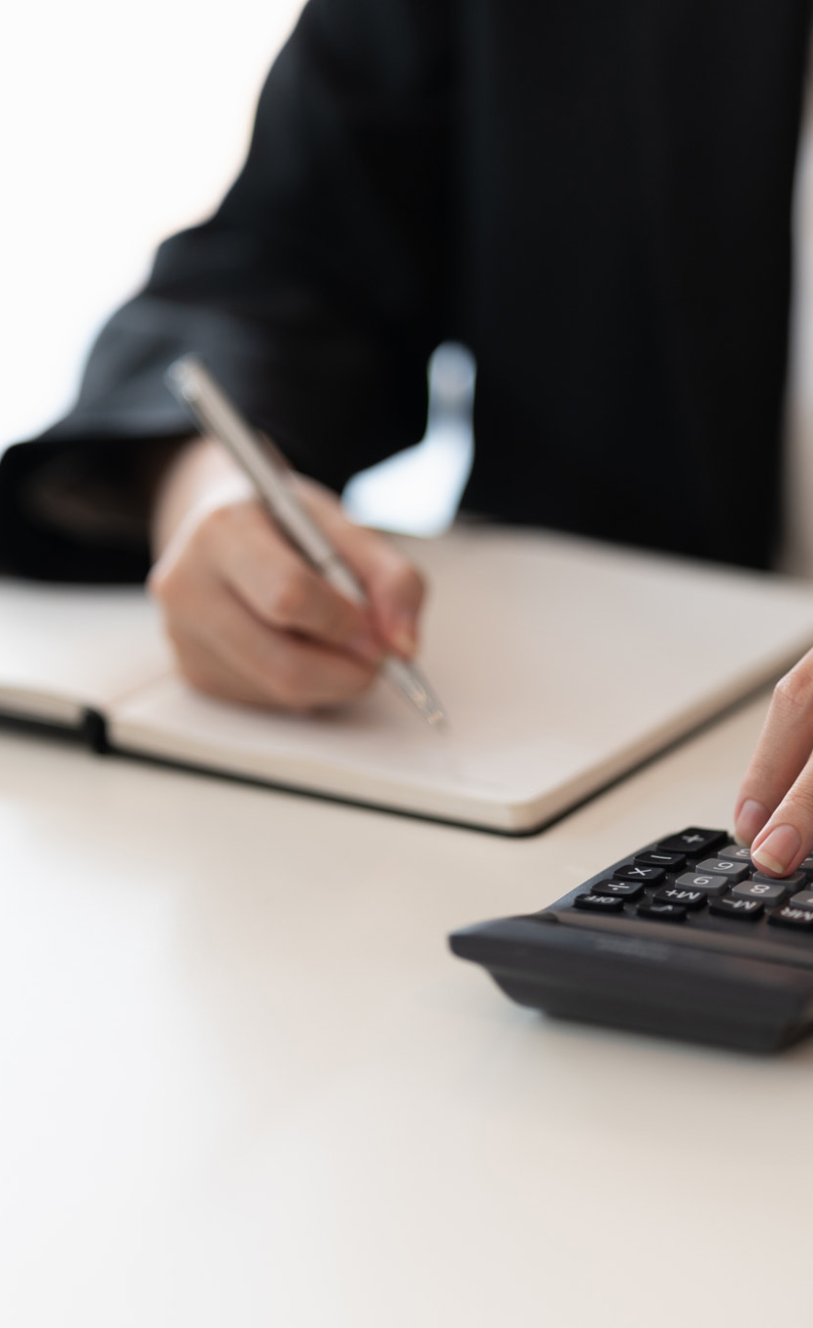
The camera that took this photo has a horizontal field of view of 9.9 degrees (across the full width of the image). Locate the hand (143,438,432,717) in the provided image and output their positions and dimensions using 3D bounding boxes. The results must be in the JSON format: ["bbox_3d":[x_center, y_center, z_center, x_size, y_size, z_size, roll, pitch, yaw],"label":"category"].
[{"bbox_3d":[-0.045,-0.030,1.525,0.084,0.071,0.123,-8,20,-20],"label":"hand"}]

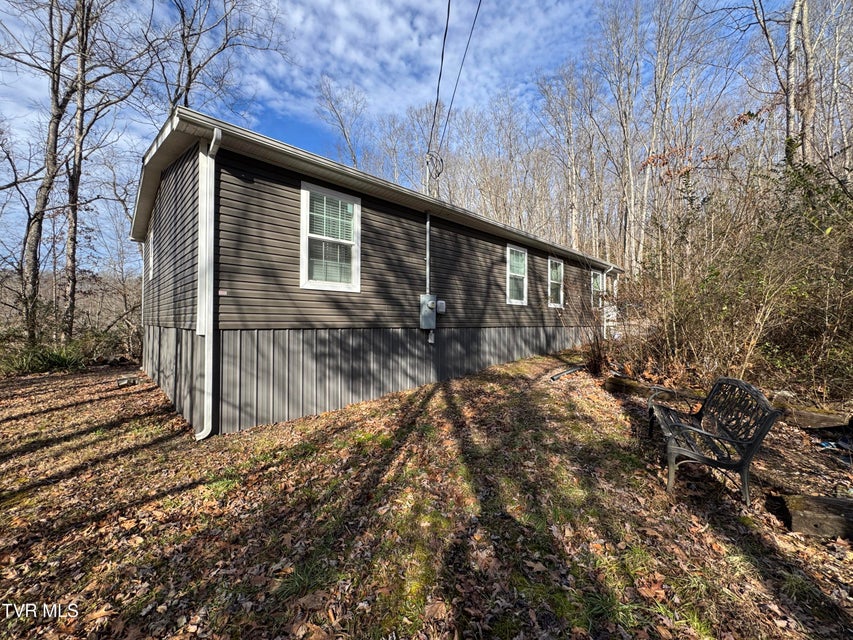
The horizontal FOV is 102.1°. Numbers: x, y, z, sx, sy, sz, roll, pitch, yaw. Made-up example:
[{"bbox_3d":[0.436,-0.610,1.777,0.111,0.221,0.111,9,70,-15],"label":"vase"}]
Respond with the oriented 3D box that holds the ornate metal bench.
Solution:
[{"bbox_3d":[2.690,1.035,3.420,0.670,0.870,1.310,2,3,27],"label":"ornate metal bench"}]

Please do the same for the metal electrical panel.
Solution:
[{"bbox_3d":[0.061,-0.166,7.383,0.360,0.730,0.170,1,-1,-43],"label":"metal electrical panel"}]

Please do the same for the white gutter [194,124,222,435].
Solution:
[{"bbox_3d":[-2.864,-0.444,4.518,0.190,4.050,0.330,1,-1,-43],"label":"white gutter"}]

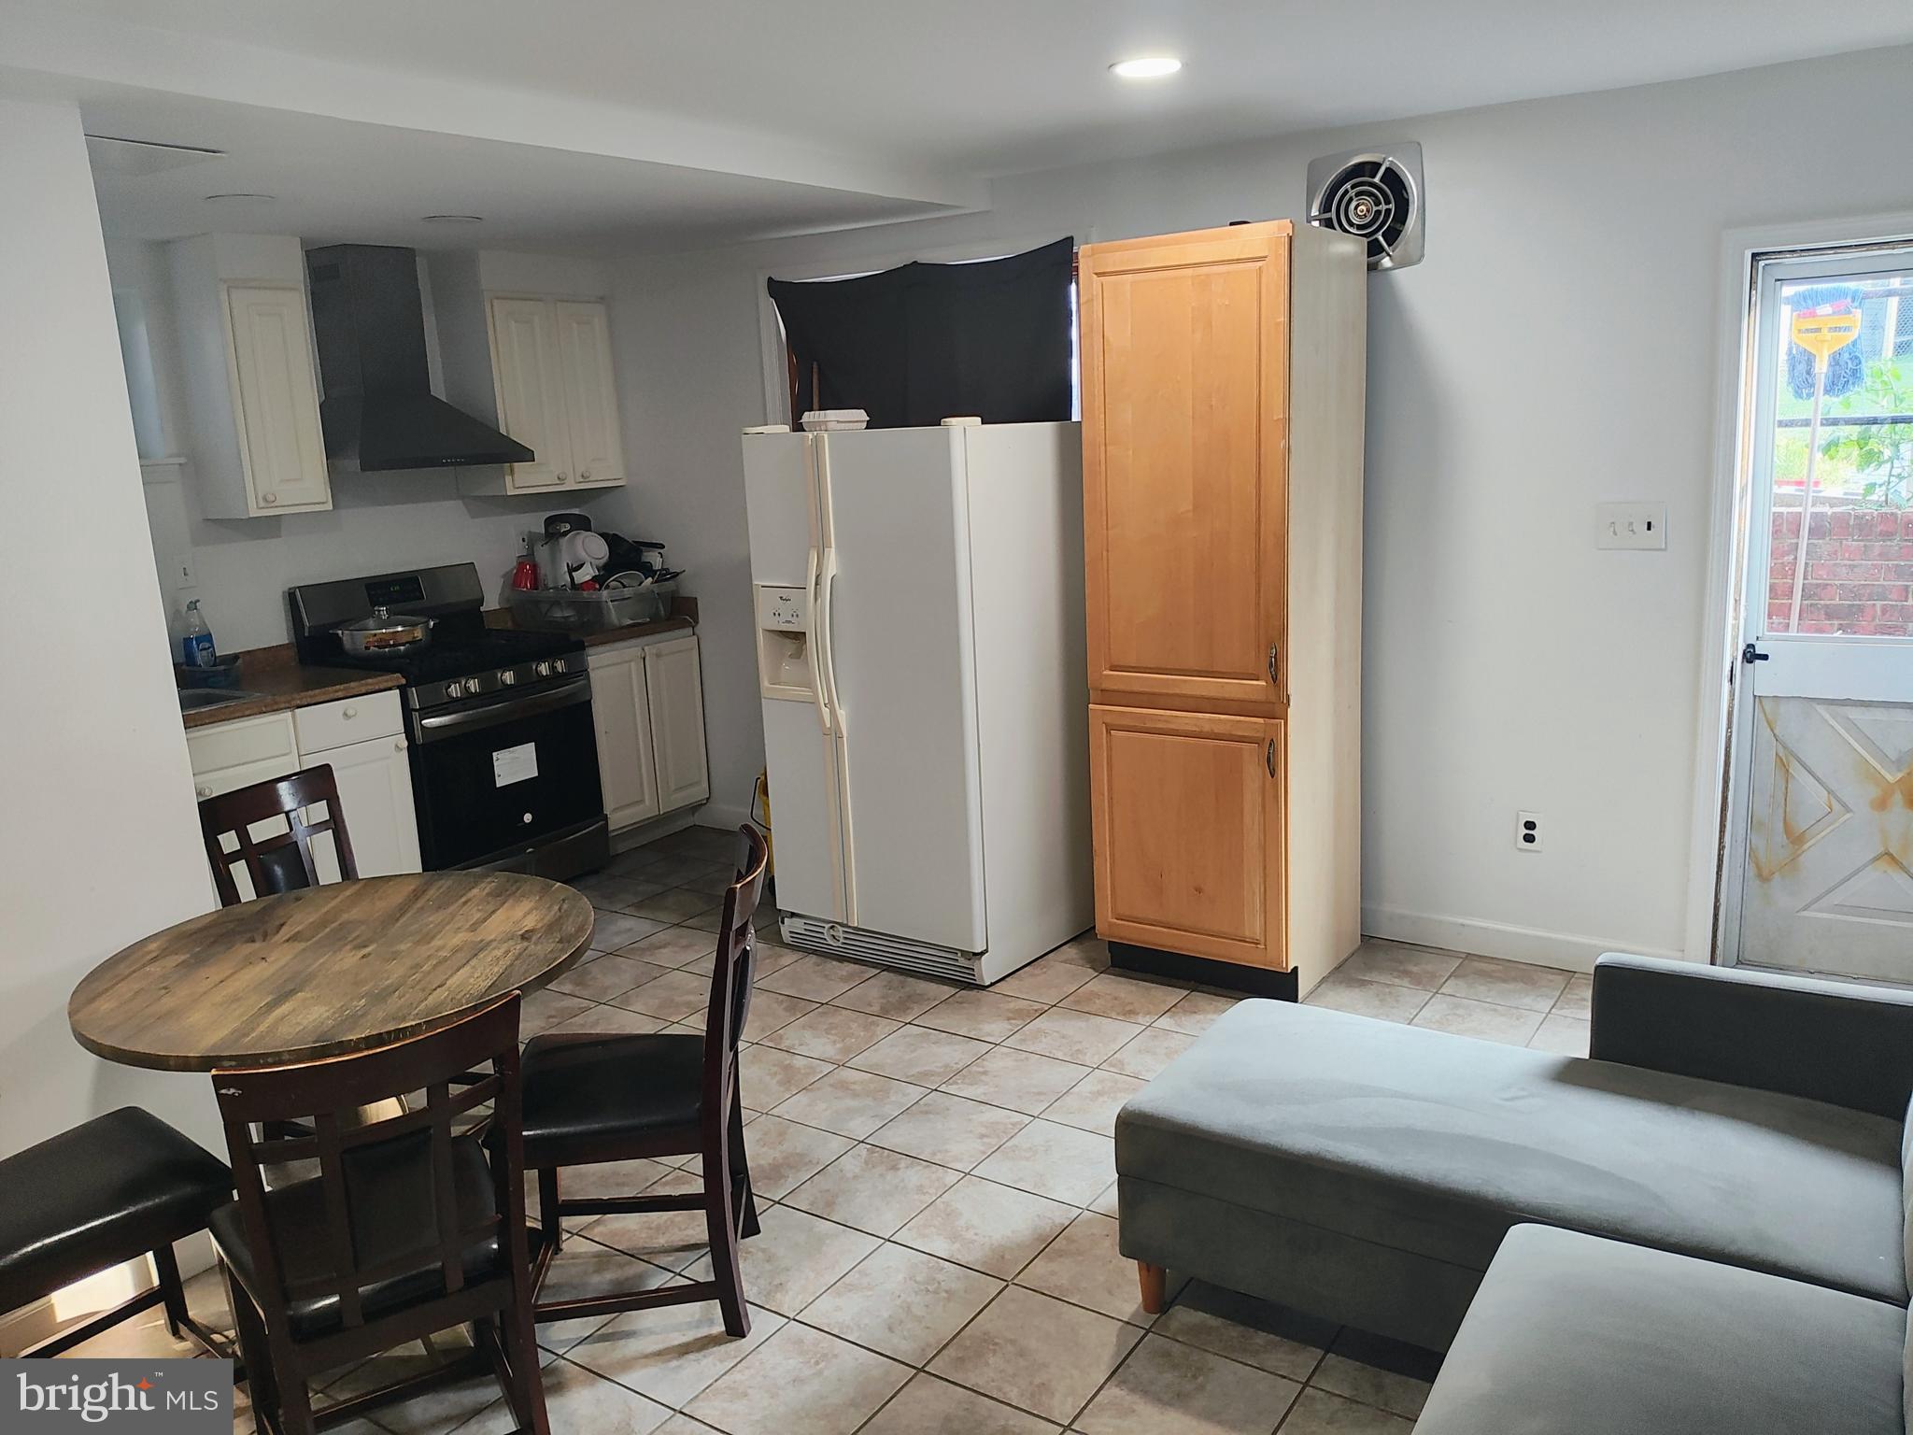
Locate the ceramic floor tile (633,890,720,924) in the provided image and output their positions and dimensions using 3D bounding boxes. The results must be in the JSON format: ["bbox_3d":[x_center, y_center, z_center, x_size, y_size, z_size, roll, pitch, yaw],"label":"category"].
[{"bbox_3d":[-1.038,0.702,5.109,0.300,0.010,0.300,5,13,34],"label":"ceramic floor tile"}]

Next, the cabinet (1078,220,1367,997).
[{"bbox_3d":[0.817,-0.296,4.139,0.616,2.143,0.595,5,13,34],"label":"cabinet"}]

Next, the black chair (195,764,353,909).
[{"bbox_3d":[-1.430,0.616,3.352,0.530,0.910,0.440,4,13,27],"label":"black chair"}]

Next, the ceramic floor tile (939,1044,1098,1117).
[{"bbox_3d":[0.159,0.941,3.579,0.300,0.010,0.300,5,13,34],"label":"ceramic floor tile"}]

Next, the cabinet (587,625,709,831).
[{"bbox_3d":[-1.553,0.072,5.927,0.637,0.828,0.653,5,14,33],"label":"cabinet"}]

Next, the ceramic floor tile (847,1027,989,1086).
[{"bbox_3d":[-0.098,0.934,3.793,0.302,0.012,0.302,5,14,33],"label":"ceramic floor tile"}]

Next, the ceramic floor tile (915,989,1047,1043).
[{"bbox_3d":[0.074,0.865,3.993,0.300,0.010,0.300,5,13,34],"label":"ceramic floor tile"}]

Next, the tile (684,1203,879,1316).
[{"bbox_3d":[-0.361,1.135,2.893,0.302,0.012,0.302,5,14,33],"label":"tile"}]

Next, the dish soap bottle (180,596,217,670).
[{"bbox_3d":[-2.613,-0.276,4.782,0.068,0.259,0.100,5,13,35],"label":"dish soap bottle"}]

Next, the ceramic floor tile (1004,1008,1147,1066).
[{"bbox_3d":[0.329,0.885,3.825,0.300,0.010,0.300,5,13,34],"label":"ceramic floor tile"}]

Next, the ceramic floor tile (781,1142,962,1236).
[{"bbox_3d":[-0.183,1.060,3.096,0.303,0.010,0.303,5,13,33],"label":"ceramic floor tile"}]

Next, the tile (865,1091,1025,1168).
[{"bbox_3d":[-0.012,0.997,3.329,0.300,0.010,0.300,5,13,34],"label":"tile"}]

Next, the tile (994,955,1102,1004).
[{"bbox_3d":[0.244,0.809,4.239,0.300,0.010,0.300,5,13,34],"label":"tile"}]

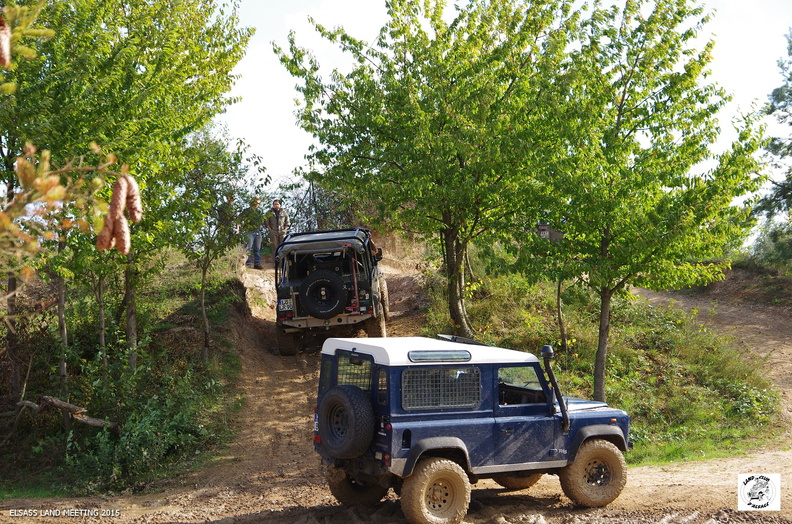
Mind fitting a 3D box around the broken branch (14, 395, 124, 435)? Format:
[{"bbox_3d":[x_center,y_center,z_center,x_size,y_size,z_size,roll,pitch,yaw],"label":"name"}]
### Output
[{"bbox_3d":[-4.590,2.131,23.000,1.500,0.550,0.500,0,2,0],"label":"broken branch"}]

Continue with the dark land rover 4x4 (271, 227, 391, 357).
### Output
[{"bbox_3d":[-1.150,0.390,29.700,1.820,2.050,3.900,-5,9,1],"label":"dark land rover 4x4"}]

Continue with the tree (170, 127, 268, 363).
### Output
[{"bbox_3d":[-2.874,-0.285,26.800,1.600,3.850,1.600,0,2,0],"label":"tree"}]

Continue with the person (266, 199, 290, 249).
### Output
[{"bbox_3d":[-2.998,-0.689,42.000,0.600,1.780,0.360,0,2,-3],"label":"person"}]

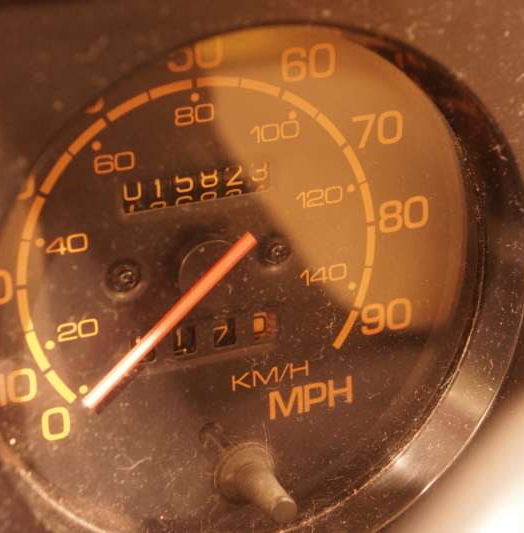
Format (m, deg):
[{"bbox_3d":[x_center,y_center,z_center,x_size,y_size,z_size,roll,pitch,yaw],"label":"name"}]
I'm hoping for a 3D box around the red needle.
[{"bbox_3d":[-0.019,0.011,0.368,0.048,0.003,0.002,-46,30,-3],"label":"red needle"}]

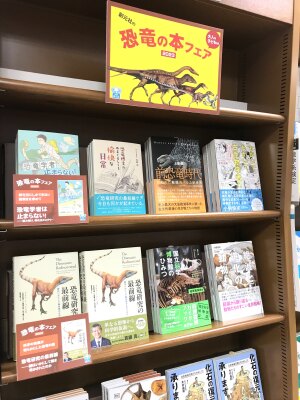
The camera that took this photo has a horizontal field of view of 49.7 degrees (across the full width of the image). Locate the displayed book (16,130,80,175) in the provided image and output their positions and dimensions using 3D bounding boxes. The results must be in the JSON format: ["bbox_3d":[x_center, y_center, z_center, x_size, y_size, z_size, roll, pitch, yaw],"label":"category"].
[{"bbox_3d":[-0.218,-0.055,0.705,0.127,0.186,0.020,-1,-11,-23],"label":"displayed book"}]

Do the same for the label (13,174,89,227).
[{"bbox_3d":[-0.204,-0.001,0.674,0.148,0.105,0.004,-1,-9,-25],"label":"label"}]

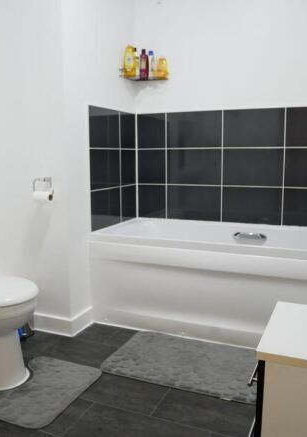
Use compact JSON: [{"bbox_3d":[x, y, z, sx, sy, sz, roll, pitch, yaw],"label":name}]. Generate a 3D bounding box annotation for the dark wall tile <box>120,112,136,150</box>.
[{"bbox_3d":[-0.172,-0.601,3.006,0.011,0.246,0.258,3,9,22],"label":"dark wall tile"}]

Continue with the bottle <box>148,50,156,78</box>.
[{"bbox_3d":[-0.006,-1.039,2.956,0.050,0.186,0.038,-1,9,-8],"label":"bottle"}]

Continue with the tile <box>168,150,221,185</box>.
[{"bbox_3d":[0.283,-0.355,3.040,0.399,0.249,0.010,3,9,22],"label":"tile"}]

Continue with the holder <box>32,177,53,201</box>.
[{"bbox_3d":[-0.602,-0.163,2.392,0.136,0.128,0.068,3,9,22],"label":"holder"}]

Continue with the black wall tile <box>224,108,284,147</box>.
[{"bbox_3d":[0.654,-0.581,2.853,0.399,0.244,0.010,3,9,22],"label":"black wall tile"}]

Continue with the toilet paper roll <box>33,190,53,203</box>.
[{"bbox_3d":[-0.598,-0.116,2.359,0.103,0.062,0.062,3,9,22],"label":"toilet paper roll"}]

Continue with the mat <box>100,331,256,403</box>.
[{"bbox_3d":[0.186,0.709,2.160,0.803,0.018,0.512,3,9,22],"label":"mat"}]

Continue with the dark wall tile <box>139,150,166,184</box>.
[{"bbox_3d":[-0.010,-0.371,3.157,0.227,0.249,0.010,3,9,22],"label":"dark wall tile"}]

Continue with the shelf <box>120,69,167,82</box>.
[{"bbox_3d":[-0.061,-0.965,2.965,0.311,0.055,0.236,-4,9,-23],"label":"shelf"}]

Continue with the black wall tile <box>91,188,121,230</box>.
[{"bbox_3d":[-0.299,-0.065,2.804,0.010,0.245,0.397,3,9,22],"label":"black wall tile"}]

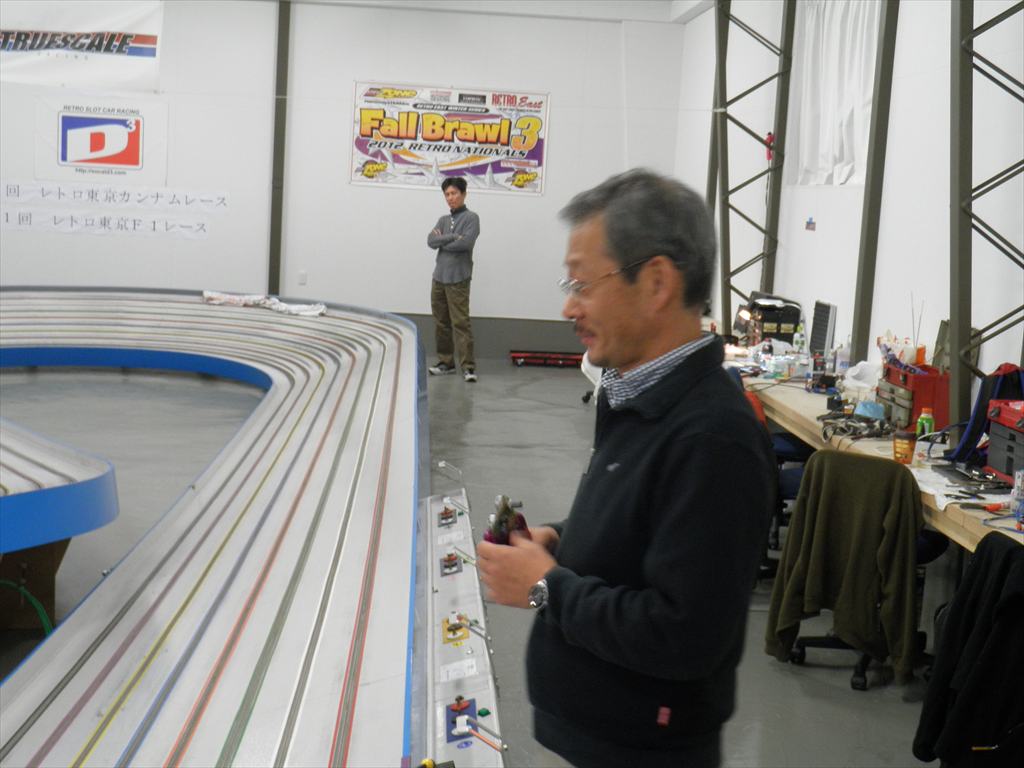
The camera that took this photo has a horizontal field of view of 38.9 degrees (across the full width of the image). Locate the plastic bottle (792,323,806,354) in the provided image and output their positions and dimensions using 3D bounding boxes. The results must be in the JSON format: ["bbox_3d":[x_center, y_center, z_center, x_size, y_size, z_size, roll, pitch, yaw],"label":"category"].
[{"bbox_3d":[1.753,-0.275,8.825,0.070,0.195,0.065,3,8,-5],"label":"plastic bottle"}]

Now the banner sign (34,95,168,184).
[{"bbox_3d":[-3.769,-2.228,13.323,1.200,0.760,0.020,3,8,-5],"label":"banner sign"}]

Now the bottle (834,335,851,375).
[{"bbox_3d":[1.859,-0.164,8.140,0.070,0.215,0.070,3,8,-5],"label":"bottle"}]

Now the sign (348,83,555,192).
[{"bbox_3d":[-0.583,-2.296,13.581,1.820,0.950,0.020,3,8,-5],"label":"sign"}]

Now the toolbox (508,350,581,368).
[{"bbox_3d":[0.329,-0.225,13.456,0.670,0.125,0.280,3,8,-5],"label":"toolbox"}]

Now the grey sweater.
[{"bbox_3d":[-0.484,-1.160,12.160,0.420,0.660,0.300,5,8,15],"label":"grey sweater"}]

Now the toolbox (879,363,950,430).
[{"bbox_3d":[1.781,0.056,6.442,0.185,0.250,0.390,3,8,-5],"label":"toolbox"}]

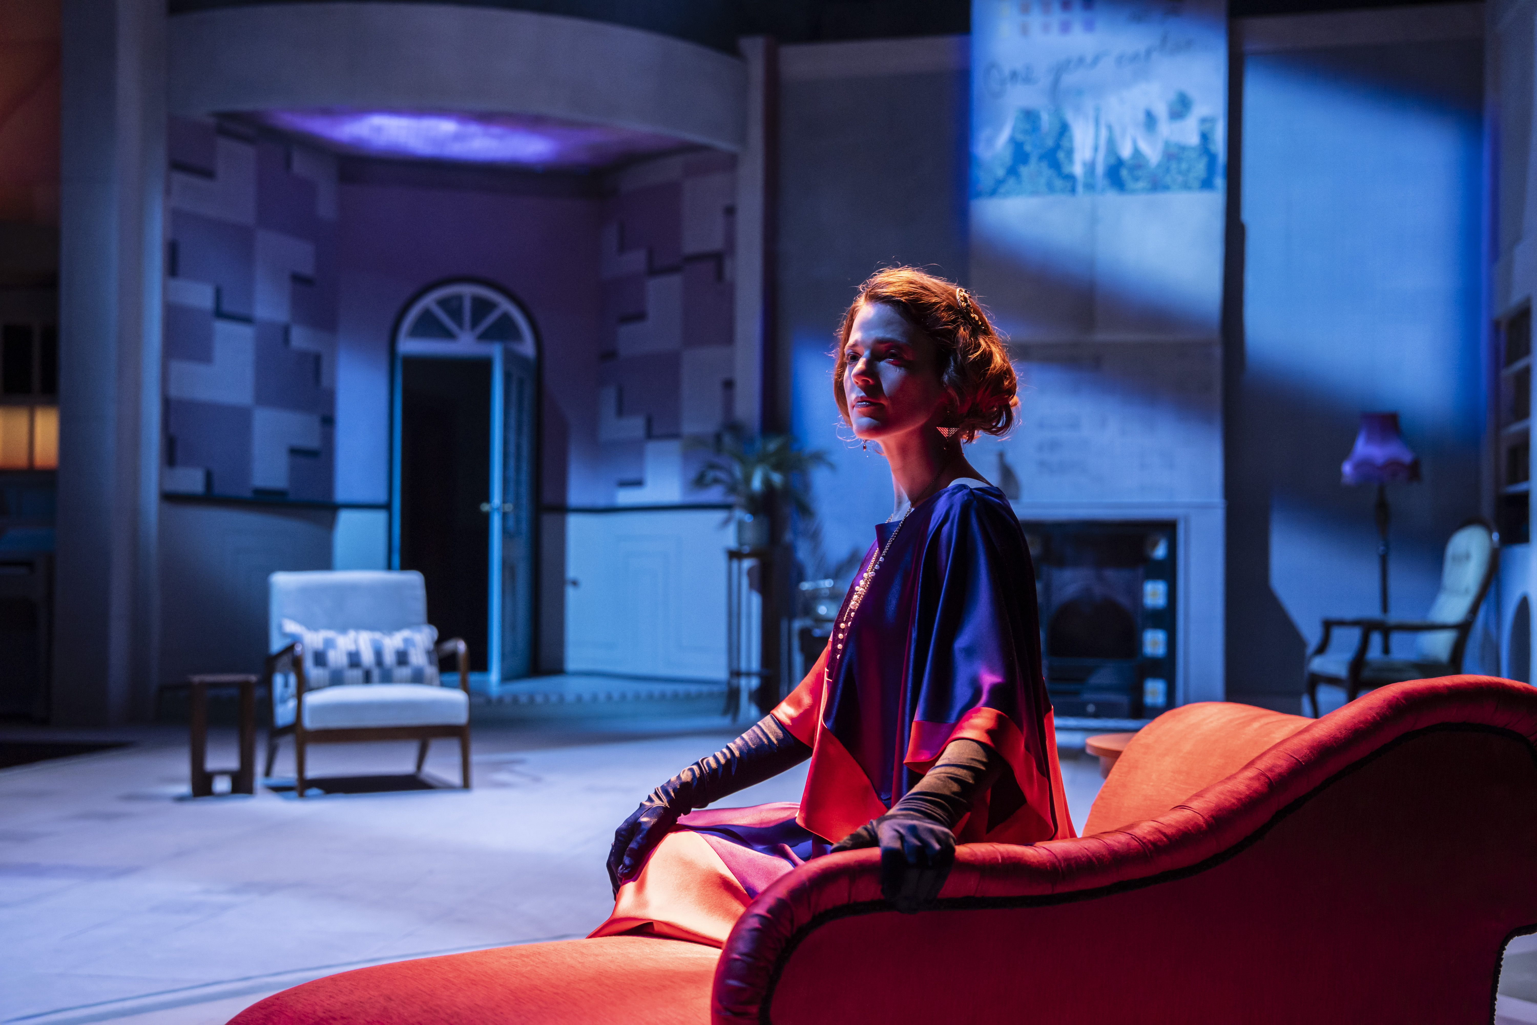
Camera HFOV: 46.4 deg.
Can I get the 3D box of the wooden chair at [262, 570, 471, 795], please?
[{"bbox_3d":[-1.565,0.642,7.006,0.665,0.810,0.740,1,-1,-23],"label":"wooden chair"}]

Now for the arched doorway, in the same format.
[{"bbox_3d":[-1.776,-0.196,10.528,0.830,2.300,0.250,1,-1,-17],"label":"arched doorway"}]

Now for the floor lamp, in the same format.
[{"bbox_3d":[3.085,0.303,8.996,0.400,1.640,0.400,1,-1,0],"label":"floor lamp"}]

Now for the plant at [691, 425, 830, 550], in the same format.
[{"bbox_3d":[-0.038,-0.140,9.453,0.720,0.660,0.680,1,-1,0],"label":"plant"}]

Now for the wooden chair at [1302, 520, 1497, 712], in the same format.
[{"bbox_3d":[2.906,0.585,8.292,0.680,1.050,0.580,1,-1,-4],"label":"wooden chair"}]

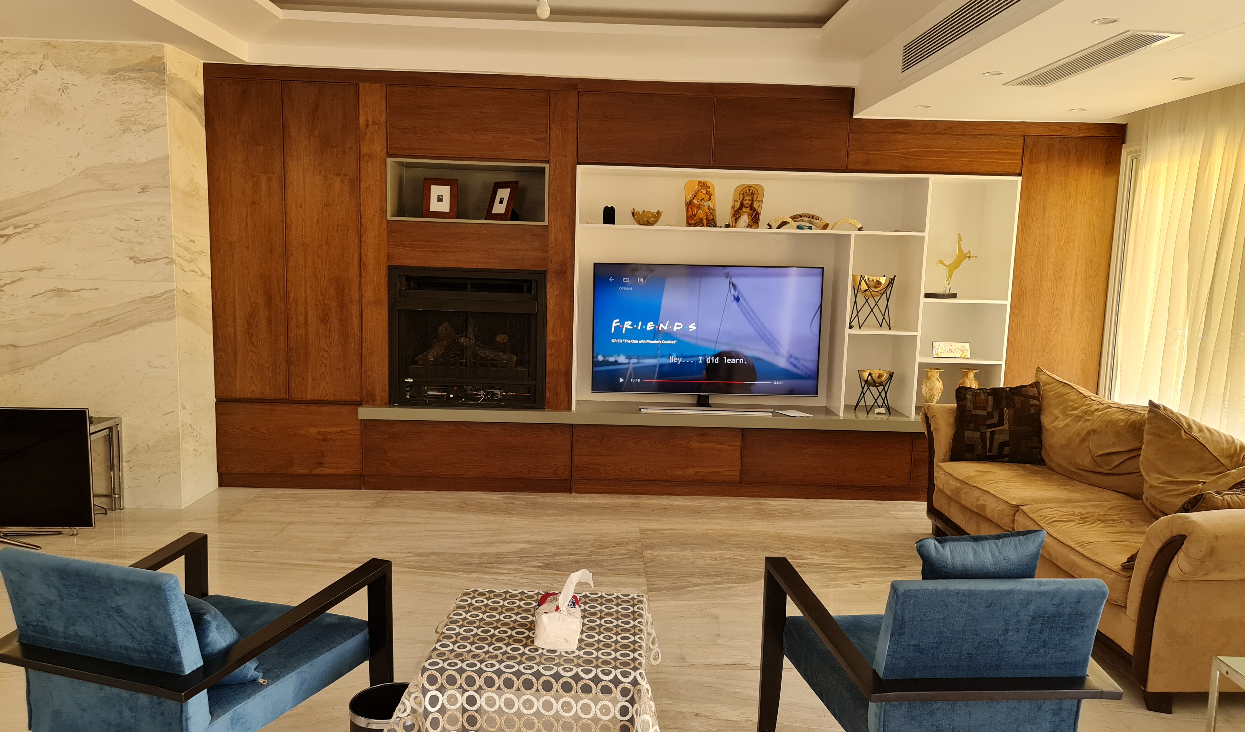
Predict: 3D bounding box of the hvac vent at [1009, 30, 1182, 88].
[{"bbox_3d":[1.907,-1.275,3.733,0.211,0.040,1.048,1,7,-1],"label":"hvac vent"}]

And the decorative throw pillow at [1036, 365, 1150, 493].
[{"bbox_3d":[2.345,0.318,4.383,0.220,0.510,0.820,12,5,-11],"label":"decorative throw pillow"}]

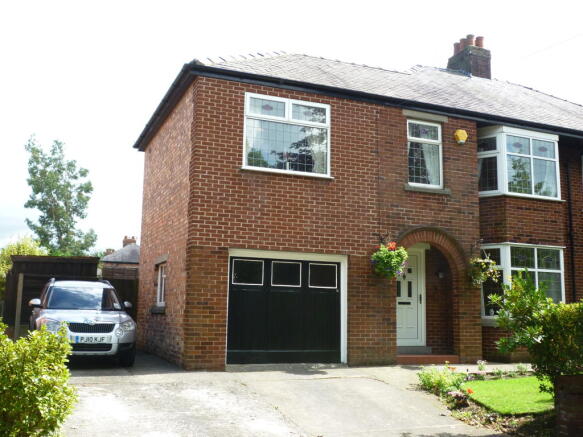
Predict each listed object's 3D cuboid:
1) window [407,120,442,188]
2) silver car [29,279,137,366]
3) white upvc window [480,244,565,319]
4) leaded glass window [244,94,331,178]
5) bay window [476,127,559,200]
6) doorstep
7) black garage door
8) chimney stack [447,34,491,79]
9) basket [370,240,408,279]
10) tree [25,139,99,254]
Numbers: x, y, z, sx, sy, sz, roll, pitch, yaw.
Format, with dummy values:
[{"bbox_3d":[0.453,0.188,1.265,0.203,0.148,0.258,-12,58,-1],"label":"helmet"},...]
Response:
[{"bbox_3d":[2.774,-1.336,13.139,0.899,1.424,0.100,4,-9,-22],"label":"window"},{"bbox_3d":[-4.386,2.080,12.802,1.800,1.690,4.220,5,-9,-25],"label":"silver car"},{"bbox_3d":[5.441,1.498,14.292,2.515,1.717,0.630,5,-10,-22],"label":"white upvc window"},{"bbox_3d":[-0.068,-1.582,11.941,1.768,1.434,0.100,4,-9,-22],"label":"leaded glass window"},{"bbox_3d":[5.494,-1.221,14.715,2.515,1.599,0.630,5,-10,-22],"label":"bay window"},{"bbox_3d":[2.663,2.827,12.560,1.463,0.174,0.360,4,-9,-22],"label":"doorstep"},{"bbox_3d":[-0.094,1.716,11.527,2.219,1.901,0.080,4,-9,-22],"label":"black garage door"},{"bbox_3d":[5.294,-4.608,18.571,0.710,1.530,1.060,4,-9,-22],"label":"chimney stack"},{"bbox_3d":[1.922,0.824,12.216,0.720,0.760,0.700,1,-9,0],"label":"basket"},{"bbox_3d":[-11.126,0.699,29.981,3.400,9.414,3.400,5,-10,-22],"label":"tree"}]

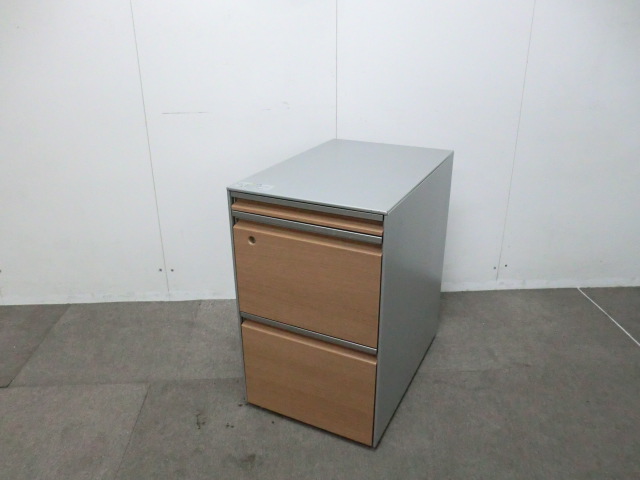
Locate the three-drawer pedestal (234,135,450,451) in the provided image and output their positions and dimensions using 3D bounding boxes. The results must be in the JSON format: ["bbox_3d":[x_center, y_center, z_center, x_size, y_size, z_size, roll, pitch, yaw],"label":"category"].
[{"bbox_3d":[0.092,0.104,1.446,0.393,0.642,0.570,11,26,25],"label":"three-drawer pedestal"}]

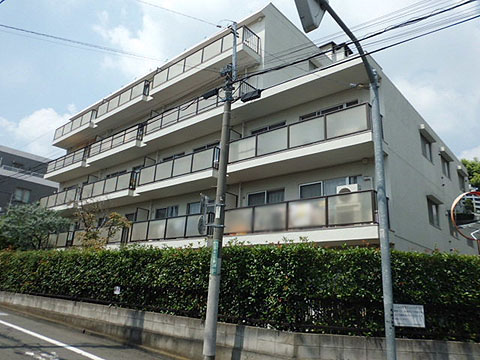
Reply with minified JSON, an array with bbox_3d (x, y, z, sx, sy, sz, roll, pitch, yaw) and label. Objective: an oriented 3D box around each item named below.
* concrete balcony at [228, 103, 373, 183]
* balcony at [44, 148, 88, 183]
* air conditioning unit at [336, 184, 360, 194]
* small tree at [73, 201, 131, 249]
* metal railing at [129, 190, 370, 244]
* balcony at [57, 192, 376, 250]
[{"bbox_3d":[2.149,-1.142,13.033,5.829,1.321,1.260,-11,-22,40],"label":"concrete balcony"},{"bbox_3d":[-12.265,-0.946,26.361,5.979,1.321,1.176,-11,-22,40],"label":"balcony"},{"bbox_3d":[3.434,0.490,11.354,0.679,0.594,0.280,-11,-22,40],"label":"air conditioning unit"},{"bbox_3d":[-6.824,3.216,17.167,2.200,4.098,2.100,-11,-22,40],"label":"small tree"},{"bbox_3d":[-0.566,1.799,14.302,12.241,0.933,1.003,-11,-22,40],"label":"metal railing"},{"bbox_3d":[-4.920,2.876,18.096,24.149,1.321,1.255,-11,-22,40],"label":"balcony"}]

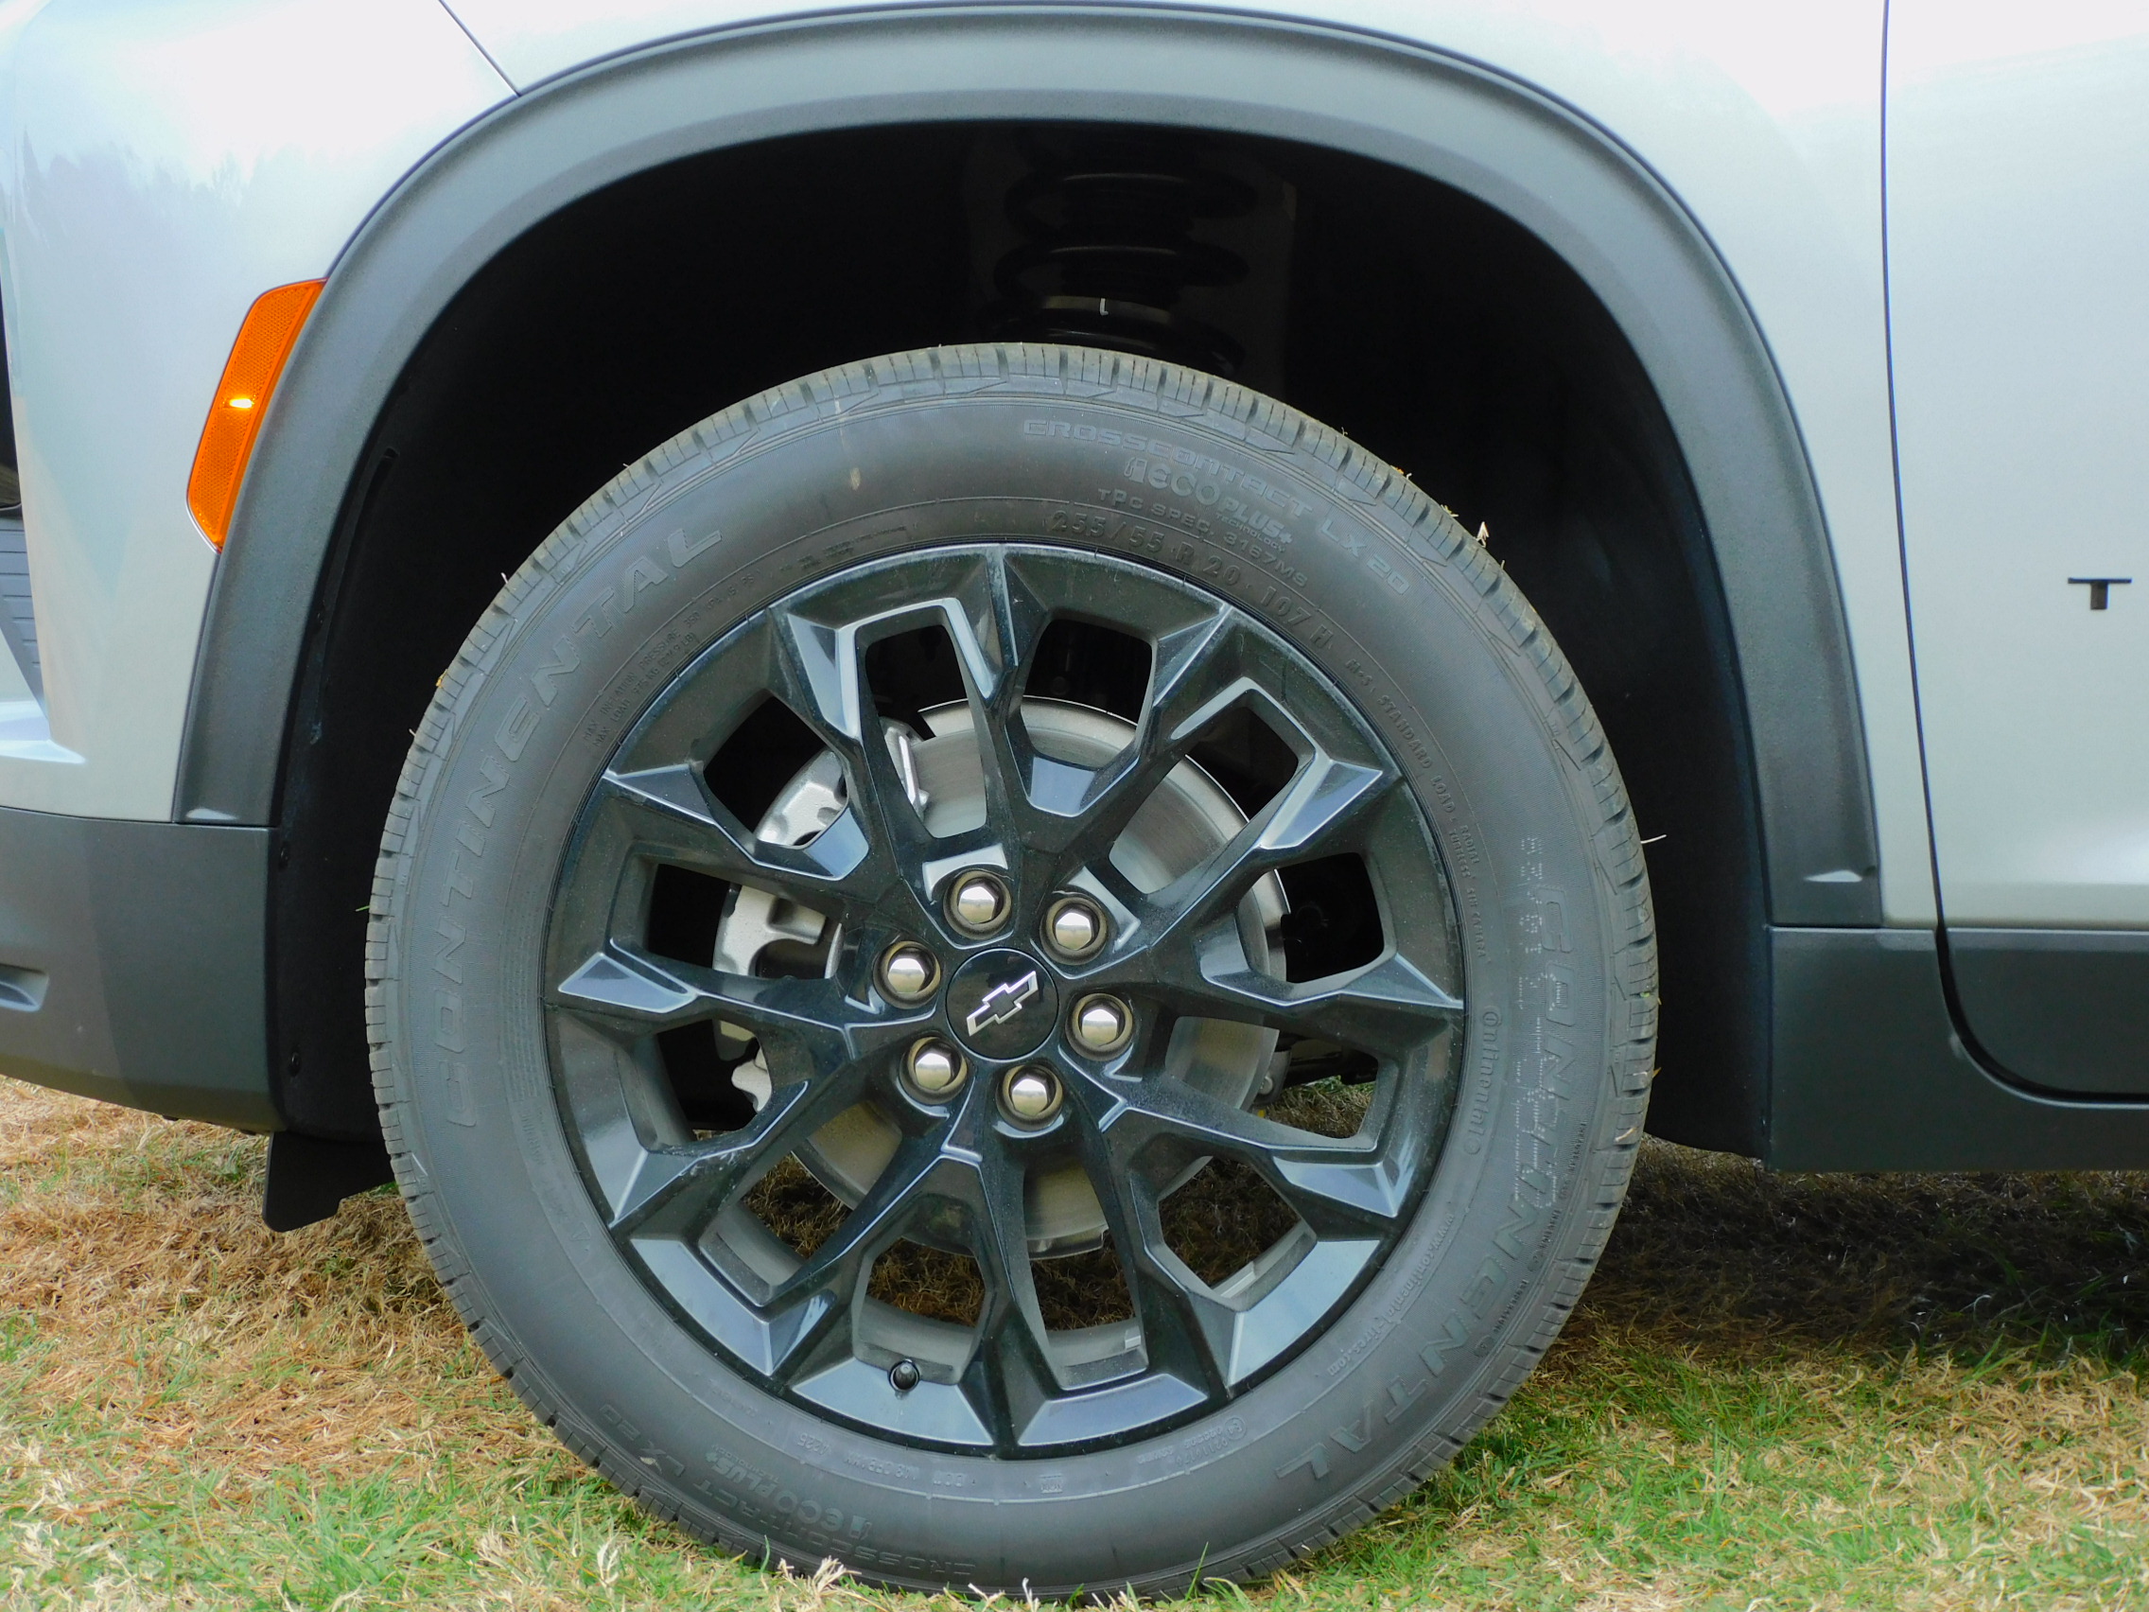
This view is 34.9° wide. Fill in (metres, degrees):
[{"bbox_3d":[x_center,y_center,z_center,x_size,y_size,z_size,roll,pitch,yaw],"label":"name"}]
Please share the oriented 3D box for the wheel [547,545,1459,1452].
[{"bbox_3d":[-0.039,0.109,2.119,0.546,0.546,0.220,0,5,2],"label":"wheel"}]

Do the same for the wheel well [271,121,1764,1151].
[{"bbox_3d":[-0.029,-0.110,2.161,0.864,0.599,0.380,0,5,2],"label":"wheel well"}]

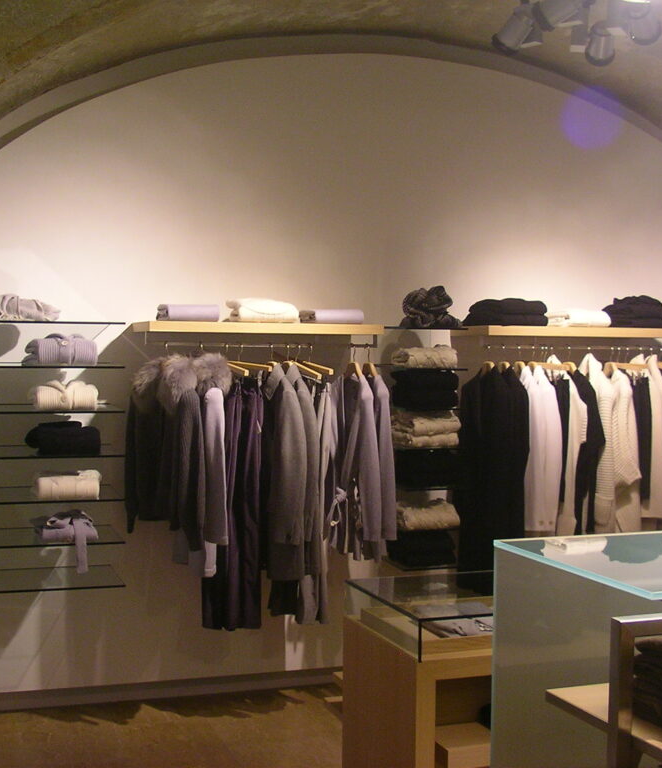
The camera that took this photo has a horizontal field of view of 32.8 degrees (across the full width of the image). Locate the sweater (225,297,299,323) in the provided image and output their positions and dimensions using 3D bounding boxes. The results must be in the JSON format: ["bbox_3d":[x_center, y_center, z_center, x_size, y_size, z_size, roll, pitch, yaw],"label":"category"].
[{"bbox_3d":[-0.304,-0.316,4.905,0.267,0.100,0.267,0,3,-19],"label":"sweater"}]

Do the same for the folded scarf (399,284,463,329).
[{"bbox_3d":[0.444,-0.348,5.055,0.244,0.192,0.252,0,3,-20],"label":"folded scarf"}]

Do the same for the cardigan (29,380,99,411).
[{"bbox_3d":[-1.089,0.043,4.602,0.244,0.110,0.270,0,3,-19],"label":"cardigan"}]

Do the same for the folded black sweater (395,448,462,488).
[{"bbox_3d":[0.422,0.372,5.063,0.240,0.157,0.265,0,3,-20],"label":"folded black sweater"}]

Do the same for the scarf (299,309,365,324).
[{"bbox_3d":[0.005,-0.299,4.911,0.235,0.055,0.200,0,3,-19],"label":"scarf"}]

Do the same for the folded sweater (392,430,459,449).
[{"bbox_3d":[0.416,0.239,5.053,0.235,0.069,0.265,0,3,-20],"label":"folded sweater"}]

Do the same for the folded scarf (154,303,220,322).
[{"bbox_3d":[-0.607,-0.300,4.749,0.212,0.071,0.270,0,3,-19],"label":"folded scarf"}]

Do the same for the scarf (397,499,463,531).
[{"bbox_3d":[0.420,0.585,5.165,0.255,0.100,0.270,0,3,-19],"label":"scarf"}]

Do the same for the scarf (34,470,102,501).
[{"bbox_3d":[-1.100,0.413,4.674,0.246,0.089,0.276,0,3,-19],"label":"scarf"}]

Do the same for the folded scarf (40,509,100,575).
[{"bbox_3d":[-1.076,0.637,4.580,0.213,0.215,0.250,0,3,-19],"label":"folded scarf"}]

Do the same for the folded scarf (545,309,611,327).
[{"bbox_3d":[1.168,-0.314,5.313,0.226,0.079,0.210,0,3,-19],"label":"folded scarf"}]

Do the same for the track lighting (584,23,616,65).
[{"bbox_3d":[0.931,-1.178,3.900,0.105,0.110,0.150,2,-25,19],"label":"track lighting"}]

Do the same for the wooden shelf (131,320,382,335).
[{"bbox_3d":[-0.316,-0.245,4.884,1.020,0.041,0.406,0,3,-19],"label":"wooden shelf"}]

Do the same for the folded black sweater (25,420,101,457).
[{"bbox_3d":[-1.099,0.220,4.590,0.275,0.117,0.270,0,3,-19],"label":"folded black sweater"}]

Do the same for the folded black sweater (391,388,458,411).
[{"bbox_3d":[0.405,0.061,5.038,0.240,0.081,0.265,0,3,-20],"label":"folded black sweater"}]

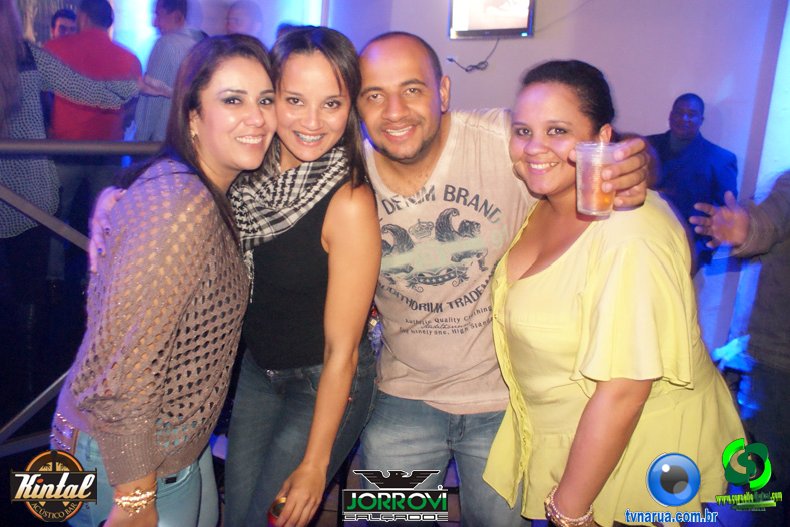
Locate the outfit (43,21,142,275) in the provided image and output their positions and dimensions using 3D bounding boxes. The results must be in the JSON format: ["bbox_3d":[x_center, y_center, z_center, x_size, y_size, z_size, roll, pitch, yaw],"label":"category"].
[{"bbox_3d":[-1.698,-0.579,3.321,0.520,1.400,0.340,-4,15,-23],"label":"outfit"}]

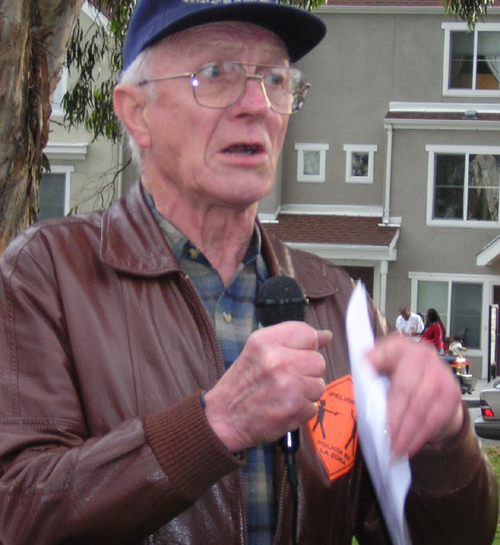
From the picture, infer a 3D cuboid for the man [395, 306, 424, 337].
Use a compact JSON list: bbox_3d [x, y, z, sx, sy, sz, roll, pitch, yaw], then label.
[{"bbox_3d":[3.169,1.540,41.000,0.560,1.720,0.420,2,0,6],"label":"man"}]

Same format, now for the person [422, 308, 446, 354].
[{"bbox_3d":[3.623,1.560,41.000,0.380,1.680,0.500,2,0,-16],"label":"person"}]

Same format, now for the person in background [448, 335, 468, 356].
[{"bbox_3d":[4.147,1.799,41.500,0.400,1.150,0.420,2,0,-37],"label":"person in background"}]

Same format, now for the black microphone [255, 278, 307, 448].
[{"bbox_3d":[0.034,0.088,1.990,0.050,0.170,0.050,-3,-7,0],"label":"black microphone"}]

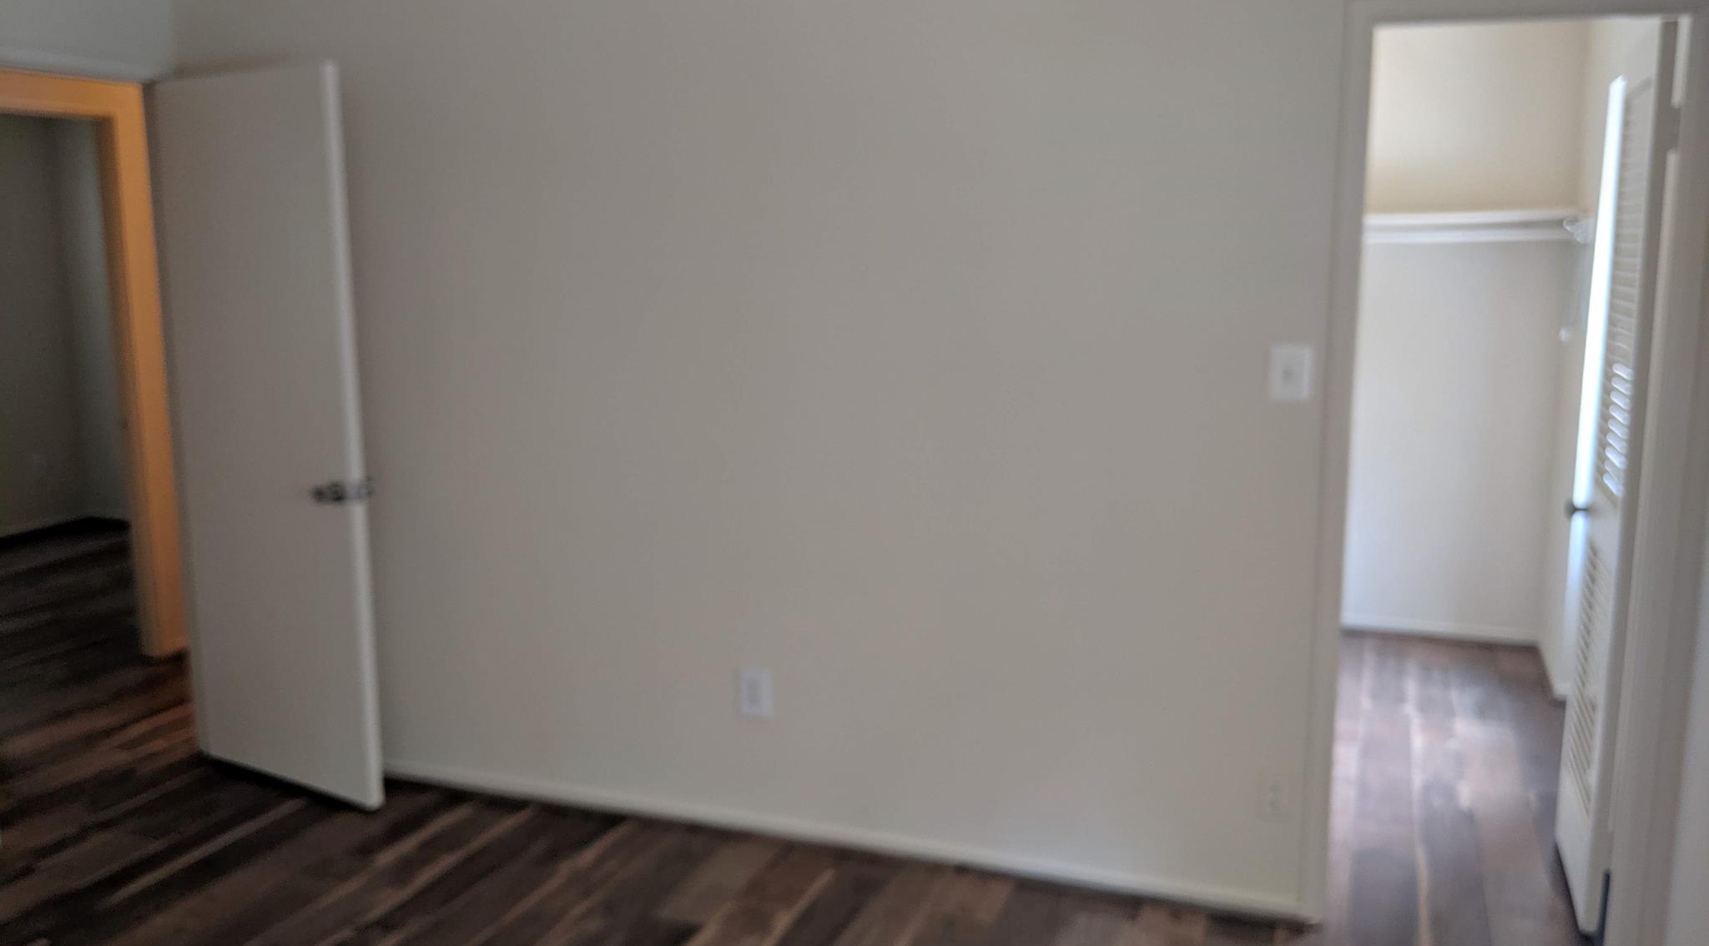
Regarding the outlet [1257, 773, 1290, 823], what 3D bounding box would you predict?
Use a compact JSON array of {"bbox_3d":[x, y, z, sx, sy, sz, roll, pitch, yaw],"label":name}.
[{"bbox_3d":[0.984,0.764,3.131,0.072,0.115,0.009,3,10,19],"label":"outlet"}]

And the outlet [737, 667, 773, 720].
[{"bbox_3d":[-0.259,0.587,3.540,0.074,0.117,0.009,3,10,19],"label":"outlet"}]

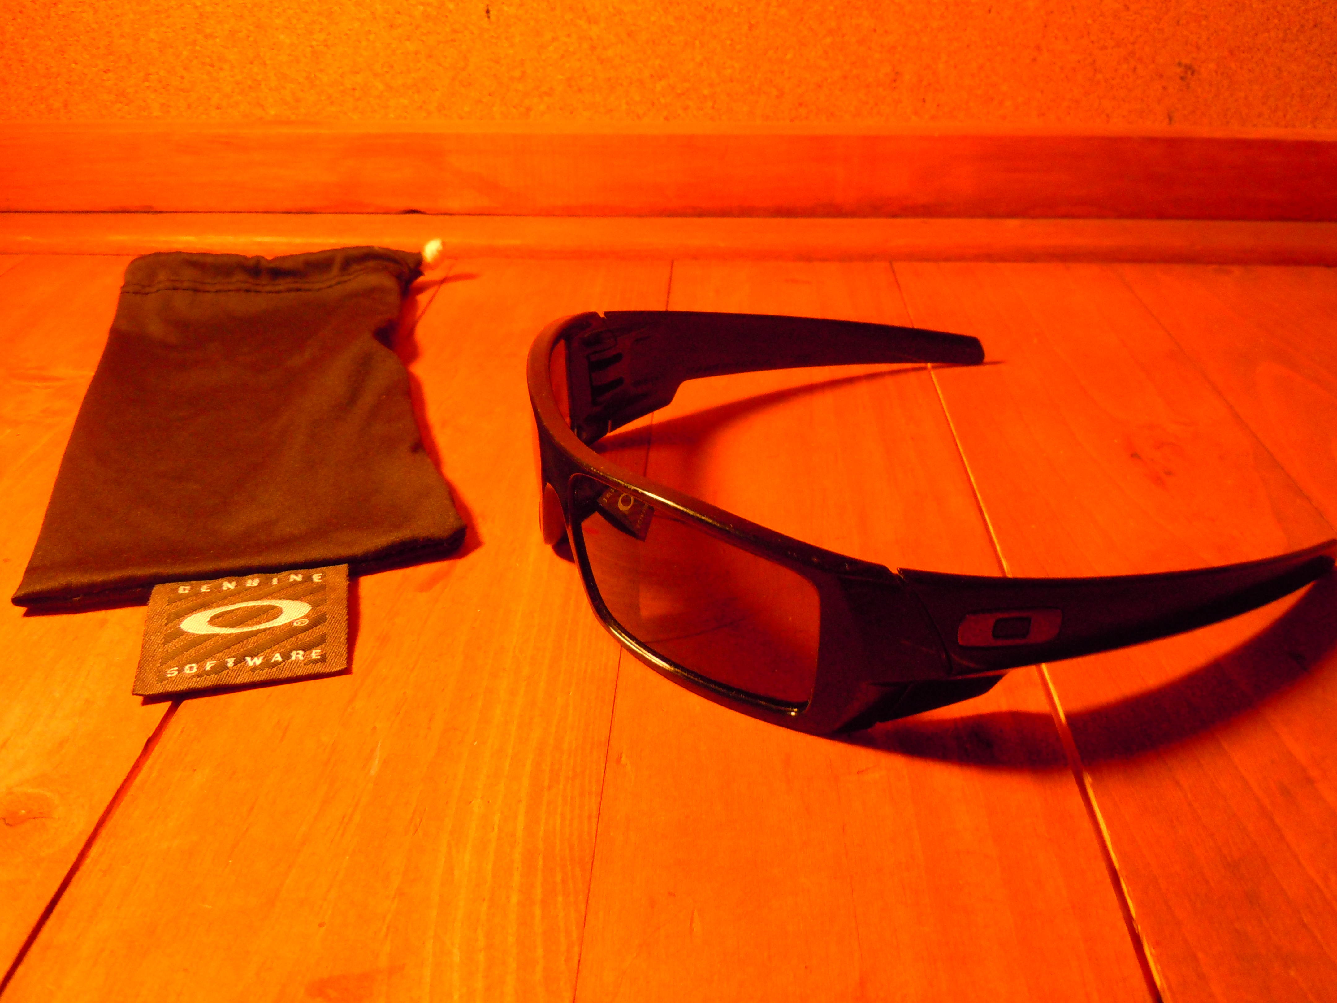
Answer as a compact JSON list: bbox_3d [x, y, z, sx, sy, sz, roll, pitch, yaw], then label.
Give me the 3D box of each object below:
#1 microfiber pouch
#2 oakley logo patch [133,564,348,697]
[{"bbox_3d":[-0.116,-0.038,0.330,0.096,0.014,0.202,-8,31,-13],"label":"microfiber pouch"},{"bbox_3d":[-0.083,0.024,0.229,0.038,0.004,0.038,-6,31,-10],"label":"oakley logo patch"}]

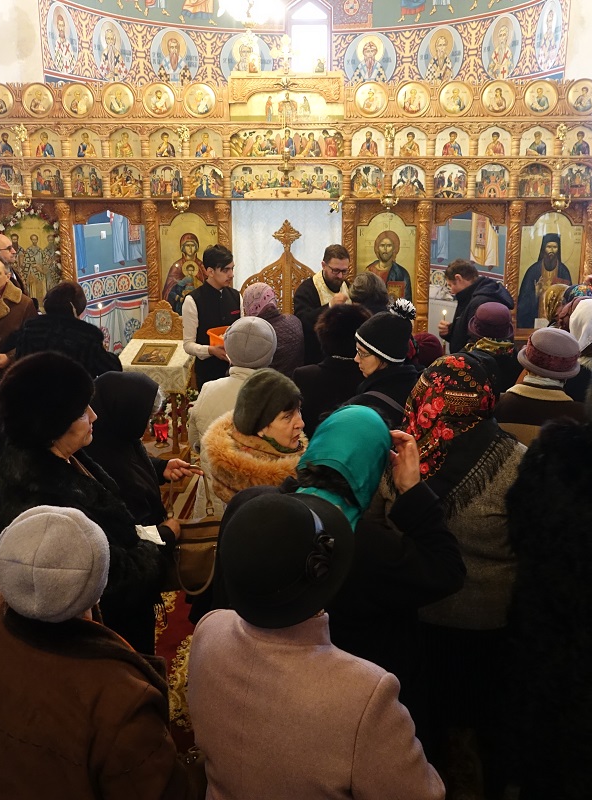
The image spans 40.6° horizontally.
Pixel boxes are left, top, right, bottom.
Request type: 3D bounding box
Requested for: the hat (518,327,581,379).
[{"bbox_3d":[1.035,-0.190,3.267,0.260,0.160,0.270,4,28,-13],"label":"hat"}]

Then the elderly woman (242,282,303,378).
[{"bbox_3d":[-0.121,0.122,4.712,0.520,1.623,0.400,-10,18,-31],"label":"elderly woman"}]

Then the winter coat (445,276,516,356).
[{"bbox_3d":[1.241,-0.447,5.456,0.450,0.800,0.500,13,20,38],"label":"winter coat"}]

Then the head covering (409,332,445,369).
[{"bbox_3d":[0.694,-0.255,4.286,0.210,0.180,0.220,-3,16,-10],"label":"head covering"}]

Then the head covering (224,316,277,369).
[{"bbox_3d":[-0.208,-0.262,3.650,0.235,0.200,0.240,1,15,5],"label":"head covering"}]

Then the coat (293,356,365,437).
[{"bbox_3d":[0.219,0.247,3.908,0.540,0.960,0.380,1,16,6],"label":"coat"}]

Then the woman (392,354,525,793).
[{"bbox_3d":[0.534,0.643,2.729,0.500,1.640,0.360,-3,16,-10],"label":"woman"}]

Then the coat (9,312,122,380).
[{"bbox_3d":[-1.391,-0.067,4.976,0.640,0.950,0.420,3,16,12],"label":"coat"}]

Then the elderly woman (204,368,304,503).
[{"bbox_3d":[-0.117,0.648,2.938,0.440,1.568,0.560,-9,18,-29],"label":"elderly woman"}]

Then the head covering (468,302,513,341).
[{"bbox_3d":[1.082,-0.437,4.450,0.245,0.165,0.260,-1,15,-5],"label":"head covering"}]

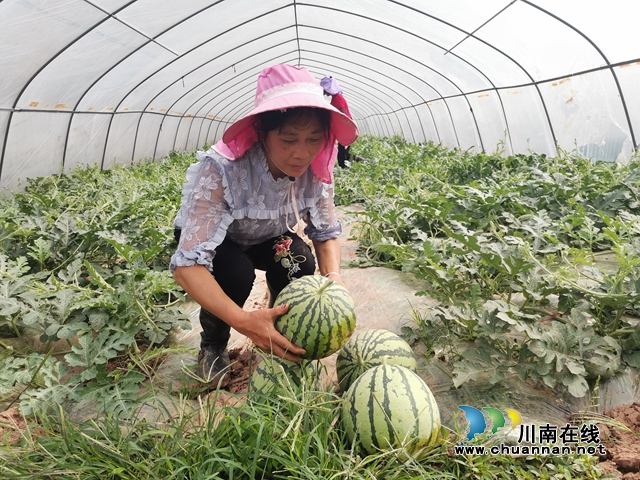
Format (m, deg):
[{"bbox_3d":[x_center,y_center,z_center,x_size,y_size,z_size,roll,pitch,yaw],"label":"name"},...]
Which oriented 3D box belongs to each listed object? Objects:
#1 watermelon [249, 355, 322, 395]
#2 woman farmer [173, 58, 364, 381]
[{"bbox_3d":[-0.095,0.431,1.372,0.220,0.210,0.220,-4,13,0],"label":"watermelon"},{"bbox_3d":[-0.204,0.023,1.450,0.530,0.980,0.730,-12,15,-31],"label":"woman farmer"}]

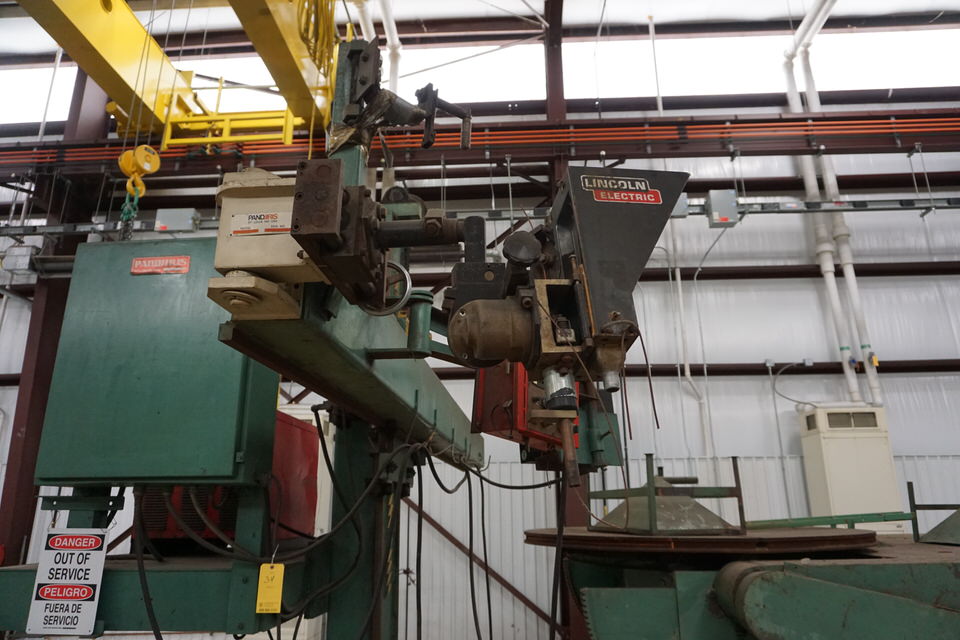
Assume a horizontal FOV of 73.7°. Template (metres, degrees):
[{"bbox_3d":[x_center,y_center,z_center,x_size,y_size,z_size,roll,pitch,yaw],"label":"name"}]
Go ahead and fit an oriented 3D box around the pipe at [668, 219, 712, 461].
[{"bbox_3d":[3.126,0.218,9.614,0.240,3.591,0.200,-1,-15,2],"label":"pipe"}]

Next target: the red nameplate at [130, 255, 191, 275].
[{"bbox_3d":[-1.224,-0.210,2.458,0.230,0.065,0.010,-2,-15,5],"label":"red nameplate"}]

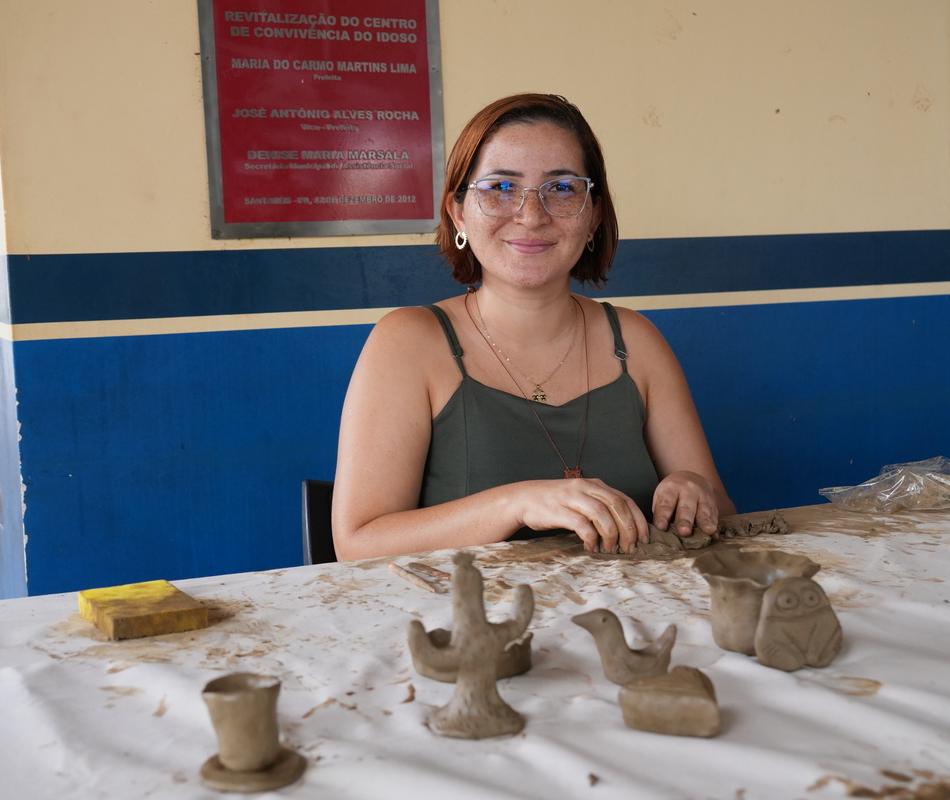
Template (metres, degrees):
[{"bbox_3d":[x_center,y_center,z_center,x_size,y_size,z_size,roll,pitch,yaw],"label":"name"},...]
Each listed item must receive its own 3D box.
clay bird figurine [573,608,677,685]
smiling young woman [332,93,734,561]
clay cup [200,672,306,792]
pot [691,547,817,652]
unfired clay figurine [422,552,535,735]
[{"bbox_3d":[0.104,0.168,0.905,0.073,0.049,0.040,-1,6,6],"label":"clay bird figurine"},{"bbox_3d":[0.119,0.272,1.375,0.490,1.220,0.680,-3,6,-14],"label":"smiling young woman"},{"bbox_3d":[-0.129,0.190,0.752,0.061,0.053,0.061,-2,6,0],"label":"clay cup"},{"bbox_3d":[0.210,0.153,0.967,0.095,0.060,0.095,-2,6,0],"label":"pot"},{"bbox_3d":[0.000,0.150,0.818,0.076,0.109,0.058,-2,6,0],"label":"unfired clay figurine"}]

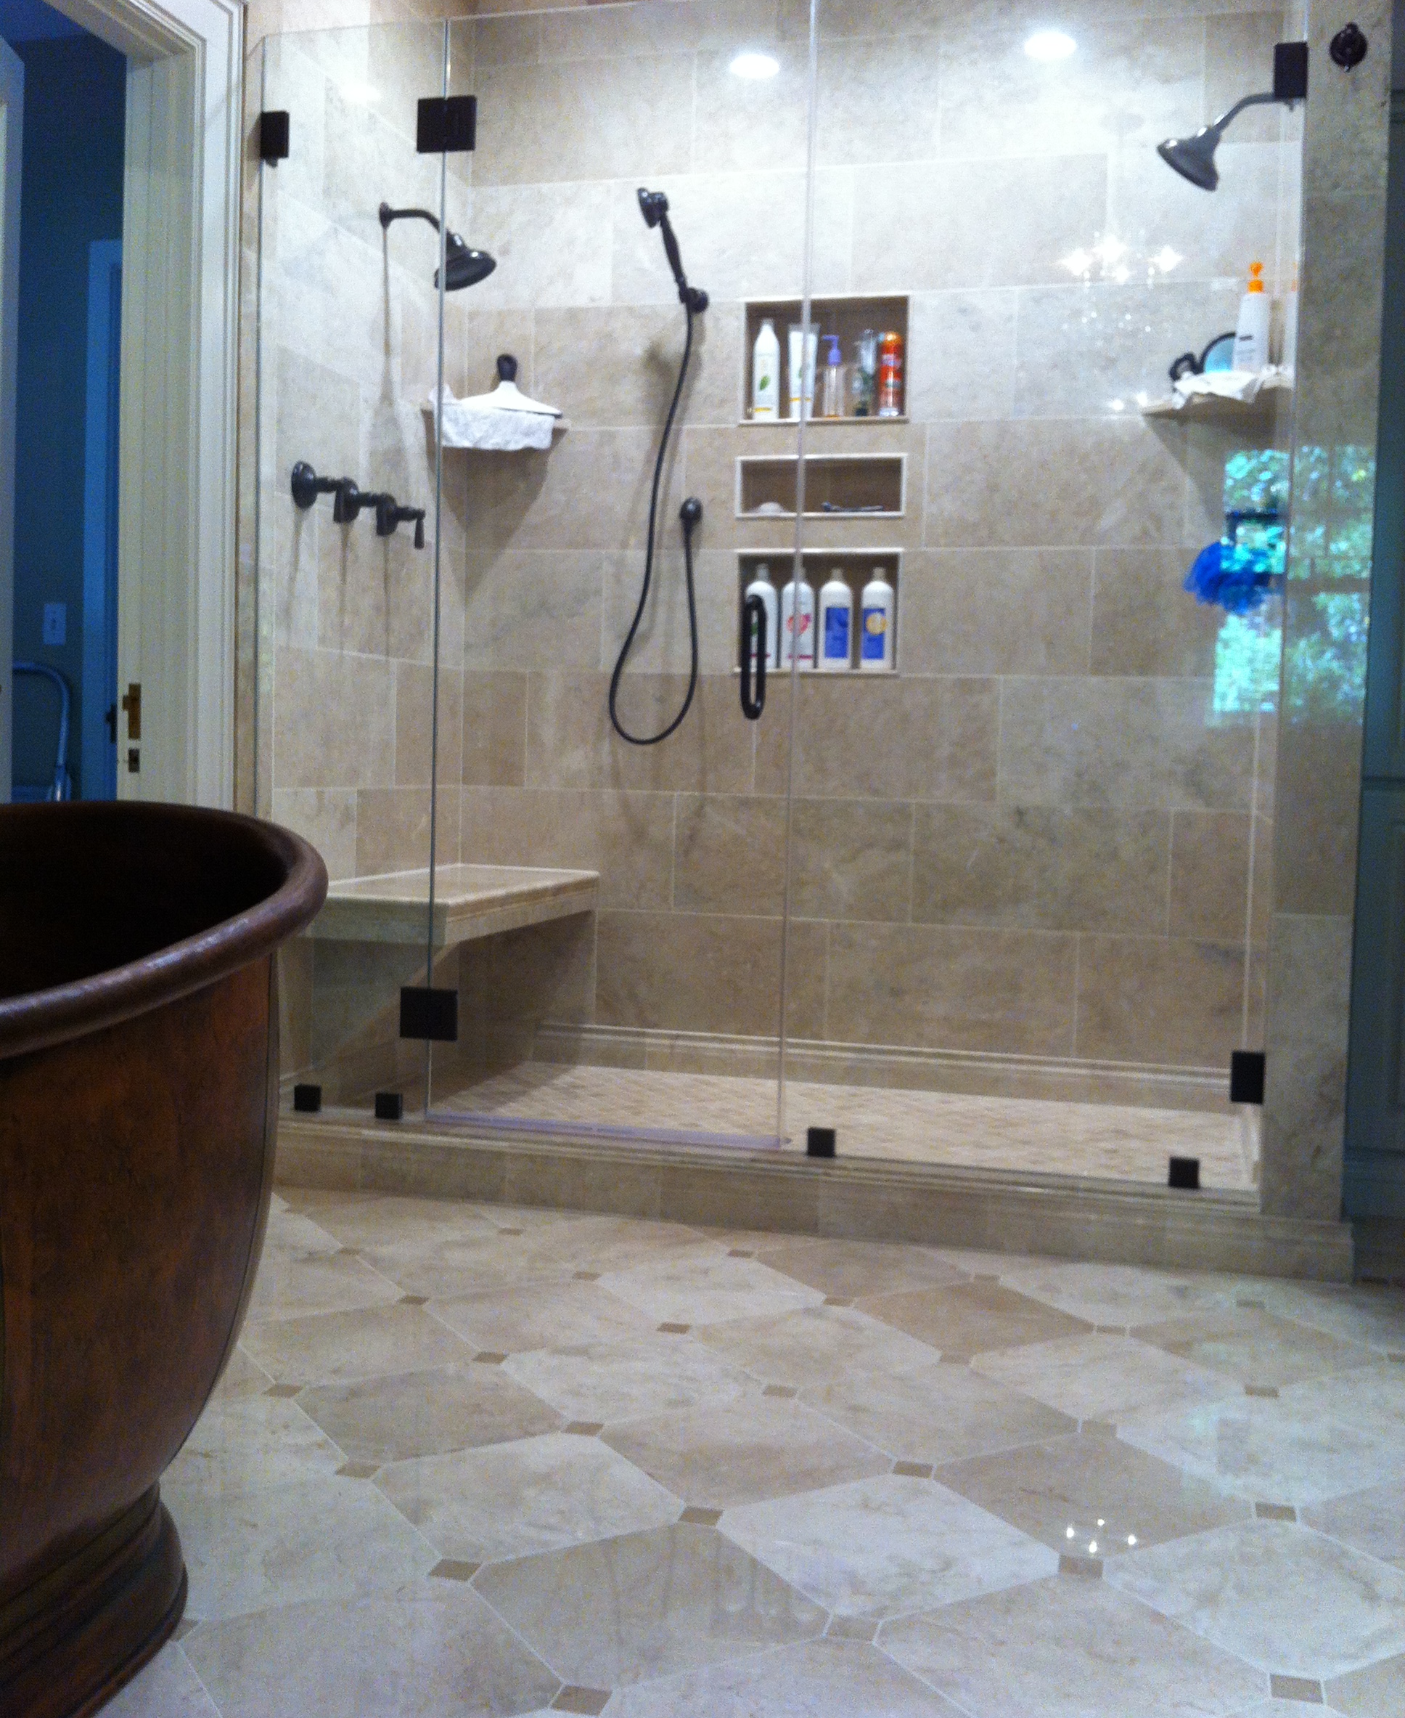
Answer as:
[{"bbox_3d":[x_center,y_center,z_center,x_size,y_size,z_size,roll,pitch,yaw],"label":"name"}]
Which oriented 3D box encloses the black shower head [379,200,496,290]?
[{"bbox_3d":[-0.596,-1.388,4.302,0.275,0.209,0.140,2,4,15],"label":"black shower head"}]

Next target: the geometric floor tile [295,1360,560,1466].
[{"bbox_3d":[-0.366,0.743,2.547,0.305,0.010,0.305,-1,4,-30],"label":"geometric floor tile"}]

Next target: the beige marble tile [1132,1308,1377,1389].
[{"bbox_3d":[0.848,0.748,2.905,0.305,0.010,0.305,-1,4,-30],"label":"beige marble tile"}]

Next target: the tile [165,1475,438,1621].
[{"bbox_3d":[-0.479,0.772,2.129,0.305,0.012,0.305,-1,5,-30],"label":"tile"}]

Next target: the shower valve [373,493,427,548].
[{"bbox_3d":[-0.697,-0.790,4.445,0.108,0.131,0.100,2,4,15],"label":"shower valve"}]

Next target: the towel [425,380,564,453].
[{"bbox_3d":[-0.523,-1.088,4.732,0.318,0.150,0.143,-1,4,-30],"label":"towel"}]

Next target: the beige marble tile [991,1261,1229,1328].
[{"bbox_3d":[0.693,0.728,3.172,0.305,0.012,0.305,-1,5,-30],"label":"beige marble tile"}]

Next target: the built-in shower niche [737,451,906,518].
[{"bbox_3d":[0.306,-0.924,4.743,0.425,0.149,0.100,2,4,15],"label":"built-in shower niche"}]

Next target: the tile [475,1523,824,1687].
[{"bbox_3d":[-0.058,0.791,2.016,0.305,0.012,0.305,-1,5,-30],"label":"tile"}]

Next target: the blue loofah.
[{"bbox_3d":[1.082,-0.581,3.909,0.170,0.159,0.165,2,4,14],"label":"blue loofah"}]

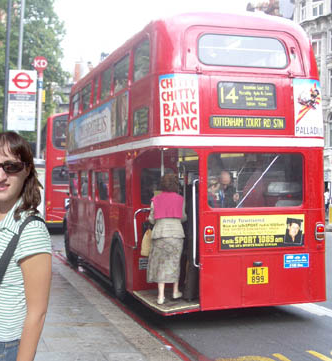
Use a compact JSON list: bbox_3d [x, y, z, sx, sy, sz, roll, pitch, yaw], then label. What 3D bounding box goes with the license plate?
[{"bbox_3d":[1.241,1.288,9.188,0.300,0.238,0.020,0,0,-17],"label":"license plate"}]

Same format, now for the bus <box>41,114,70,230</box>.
[{"bbox_3d":[-4.472,-0.200,30.300,2.500,4.350,10.300,1,-1,-15],"label":"bus"}]

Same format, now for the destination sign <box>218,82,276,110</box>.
[{"bbox_3d":[1.090,-1.131,9.173,0.850,0.350,0.040,0,0,-17],"label":"destination sign"}]

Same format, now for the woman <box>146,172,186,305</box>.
[{"bbox_3d":[0.020,0.760,9.050,0.540,1.680,0.440,1,-1,-3],"label":"woman"}]

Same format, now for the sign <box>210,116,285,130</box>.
[{"bbox_3d":[1.101,-0.772,9.175,1.090,0.148,0.040,0,0,-17],"label":"sign"}]

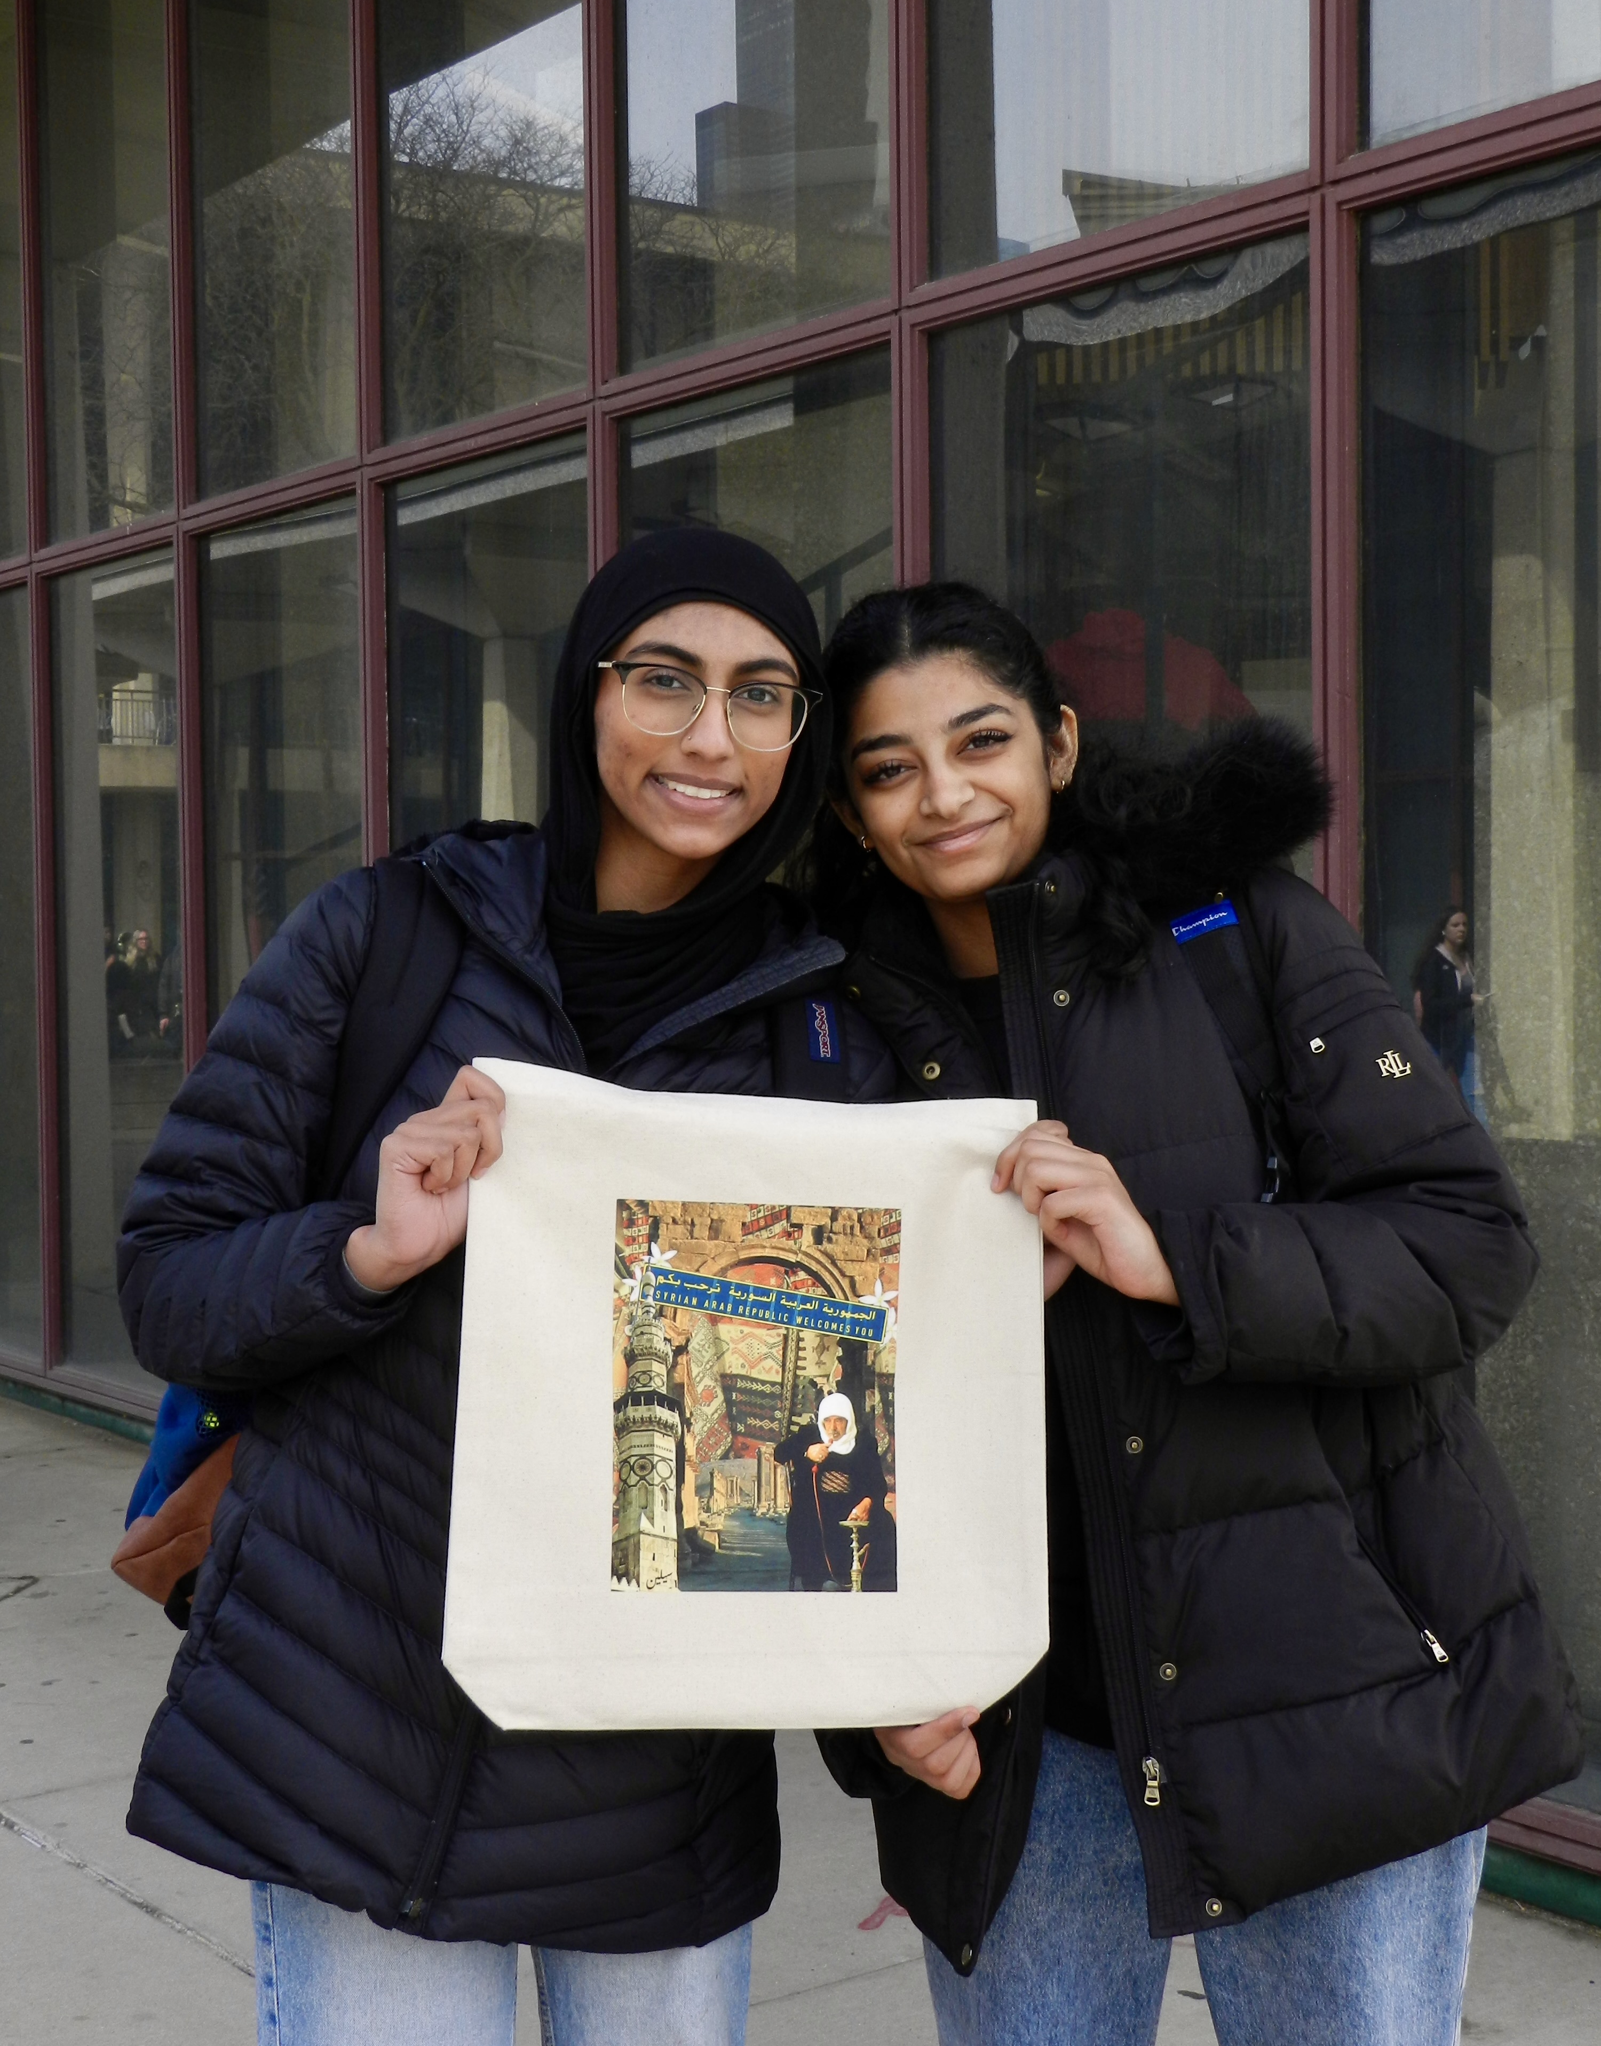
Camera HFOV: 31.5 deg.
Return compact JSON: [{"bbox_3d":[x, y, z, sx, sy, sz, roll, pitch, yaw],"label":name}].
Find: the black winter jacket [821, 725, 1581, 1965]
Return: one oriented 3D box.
[{"bbox_3d":[0.265,0.198,1.890,0.540,0.800,0.420,0,2,17],"label":"black winter jacket"}]

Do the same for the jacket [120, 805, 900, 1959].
[{"bbox_3d":[-0.190,0.232,1.890,0.550,0.750,0.380,-1,2,3],"label":"jacket"}]

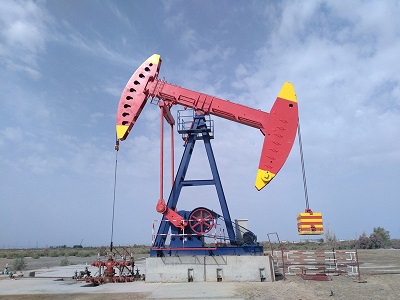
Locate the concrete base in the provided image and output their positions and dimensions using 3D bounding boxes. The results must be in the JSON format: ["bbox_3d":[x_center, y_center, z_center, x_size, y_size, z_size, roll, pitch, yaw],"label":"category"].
[{"bbox_3d":[0.486,5.349,14.710,5.250,0.994,2.639,-3,-17,7],"label":"concrete base"}]

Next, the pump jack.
[{"bbox_3d":[0.301,-0.266,16.372,9.367,10.722,2.900,-3,-17,7],"label":"pump jack"}]

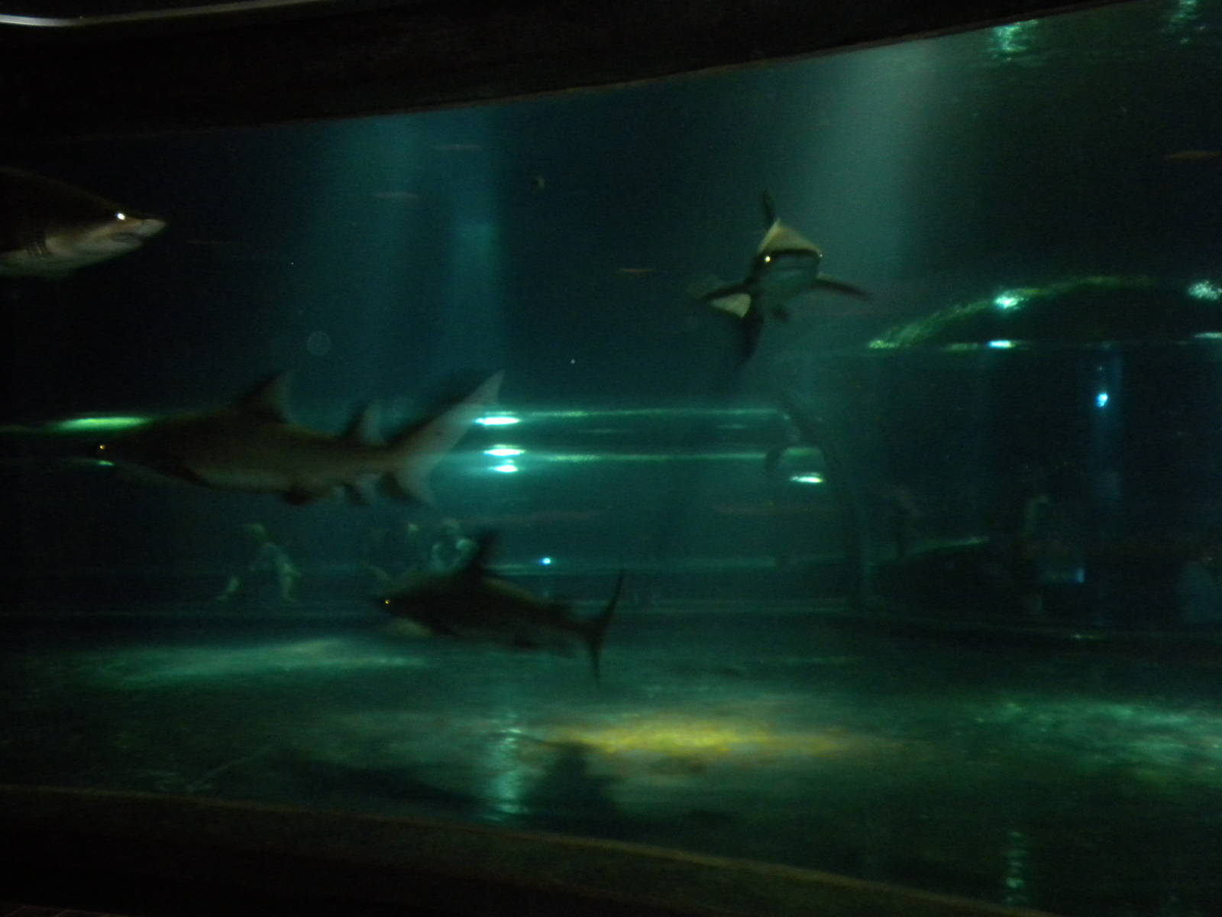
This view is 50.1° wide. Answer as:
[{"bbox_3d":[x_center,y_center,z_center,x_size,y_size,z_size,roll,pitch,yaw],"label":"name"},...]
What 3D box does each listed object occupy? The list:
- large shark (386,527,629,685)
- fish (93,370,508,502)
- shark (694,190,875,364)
[{"bbox_3d":[-0.640,0.730,6.900,1.750,0.670,0.650,0,1,35],"label":"large shark"},{"bbox_3d":[-1.720,-0.110,7.000,2.300,0.700,0.680,0,1,7],"label":"fish"},{"bbox_3d":[0.830,-0.940,6.600,0.820,0.740,1.700,-3,1,-4],"label":"shark"}]

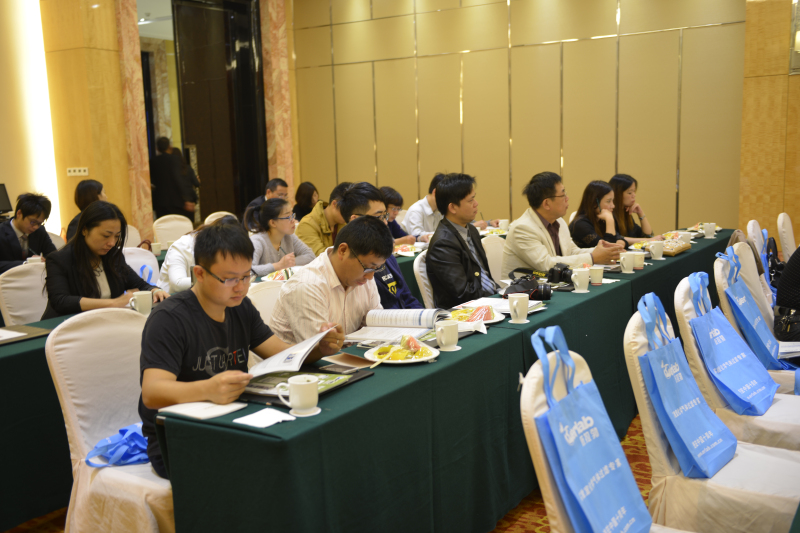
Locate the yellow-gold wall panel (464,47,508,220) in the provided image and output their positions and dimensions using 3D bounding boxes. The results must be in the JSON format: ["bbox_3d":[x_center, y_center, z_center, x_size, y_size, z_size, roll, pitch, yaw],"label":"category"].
[{"bbox_3d":[1.005,-1.231,9.799,0.612,2.478,0.040,4,10,34],"label":"yellow-gold wall panel"}]

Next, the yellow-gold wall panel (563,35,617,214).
[{"bbox_3d":[2.036,-1.163,9.106,0.612,2.478,0.040,4,10,34],"label":"yellow-gold wall panel"}]

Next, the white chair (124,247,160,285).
[{"bbox_3d":[-1.253,0.376,4.505,0.570,0.940,0.450,3,9,32],"label":"white chair"}]

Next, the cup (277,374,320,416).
[{"bbox_3d":[-0.283,0.363,2.365,0.122,0.095,0.089,-4,8,-12],"label":"cup"}]

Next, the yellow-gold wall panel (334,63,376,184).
[{"bbox_3d":[-0.542,-1.307,10.603,0.623,2.456,0.060,4,10,33],"label":"yellow-gold wall panel"}]

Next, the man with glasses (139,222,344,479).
[{"bbox_3d":[-0.441,0.490,2.656,0.700,1.270,0.600,3,9,32],"label":"man with glasses"}]

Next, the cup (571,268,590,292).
[{"bbox_3d":[0.836,0.065,3.935,0.106,0.097,0.080,-7,10,-35],"label":"cup"}]

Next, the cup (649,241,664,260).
[{"bbox_3d":[1.553,-0.094,5.101,0.088,0.101,0.116,6,11,42],"label":"cup"}]

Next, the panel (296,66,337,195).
[{"bbox_3d":[-1.175,-1.533,12.295,0.644,2.677,0.060,3,9,32],"label":"panel"}]

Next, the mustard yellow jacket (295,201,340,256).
[{"bbox_3d":[-0.451,-0.127,5.716,0.550,0.650,0.540,4,10,33],"label":"mustard yellow jacket"}]

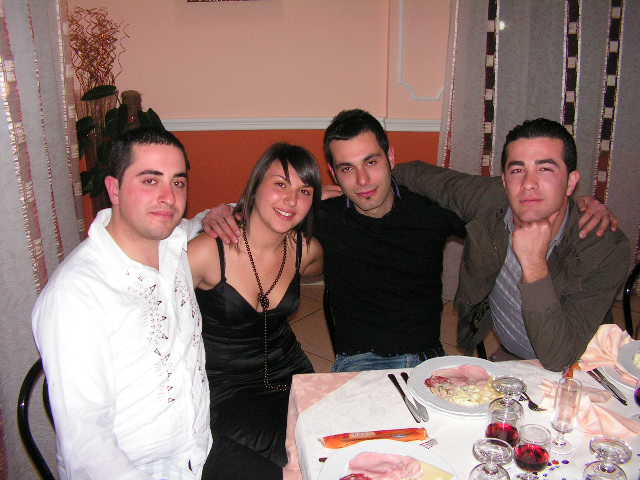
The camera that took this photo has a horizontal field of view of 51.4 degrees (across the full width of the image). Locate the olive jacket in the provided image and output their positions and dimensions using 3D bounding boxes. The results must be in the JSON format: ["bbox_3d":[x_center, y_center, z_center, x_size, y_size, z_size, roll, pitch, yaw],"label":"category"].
[{"bbox_3d":[0.460,0.071,1.737,0.580,0.540,0.420,3,20,9],"label":"olive jacket"}]

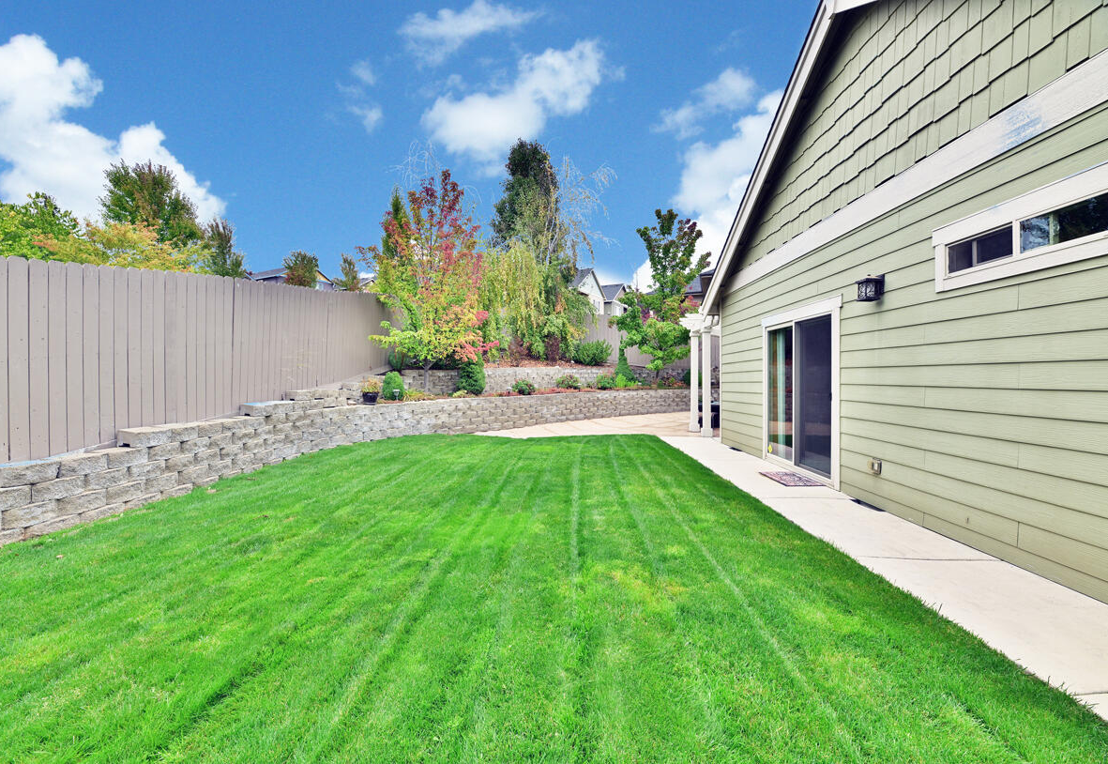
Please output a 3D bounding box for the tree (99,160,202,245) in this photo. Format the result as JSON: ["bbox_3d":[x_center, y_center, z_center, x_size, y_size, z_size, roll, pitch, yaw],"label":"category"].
[{"bbox_3d":[-15.400,-4.450,17.000,3.800,8.000,3.700,0,1,1],"label":"tree"}]

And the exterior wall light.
[{"bbox_3d":[3.109,-0.930,4.390,0.200,0.260,0.165,0,1,1],"label":"exterior wall light"}]

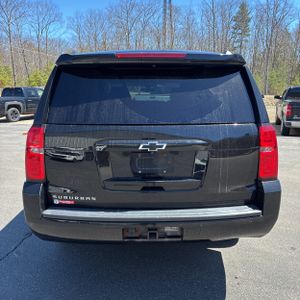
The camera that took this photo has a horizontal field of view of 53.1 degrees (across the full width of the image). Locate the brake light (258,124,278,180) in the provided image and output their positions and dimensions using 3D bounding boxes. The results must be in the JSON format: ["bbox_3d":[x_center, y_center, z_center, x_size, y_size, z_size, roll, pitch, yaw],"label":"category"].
[{"bbox_3d":[0.910,0.009,2.341,0.170,0.420,0.210,0,11,0],"label":"brake light"}]

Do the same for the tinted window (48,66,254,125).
[{"bbox_3d":[0.012,-0.447,2.302,1.560,0.530,0.100,0,-11,0],"label":"tinted window"}]

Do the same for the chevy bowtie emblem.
[{"bbox_3d":[0.021,-0.017,2.219,0.208,0.080,0.025,0,11,0],"label":"chevy bowtie emblem"}]

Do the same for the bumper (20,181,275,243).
[{"bbox_3d":[0.017,0.421,2.366,1.960,0.440,0.450,0,11,0],"label":"bumper"}]

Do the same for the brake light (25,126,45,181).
[{"bbox_3d":[-0.880,0.009,2.341,0.170,0.420,0.210,0,11,0],"label":"brake light"}]

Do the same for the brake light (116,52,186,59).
[{"bbox_3d":[0.012,-0.686,2.192,0.510,0.038,0.040,0,11,0],"label":"brake light"}]

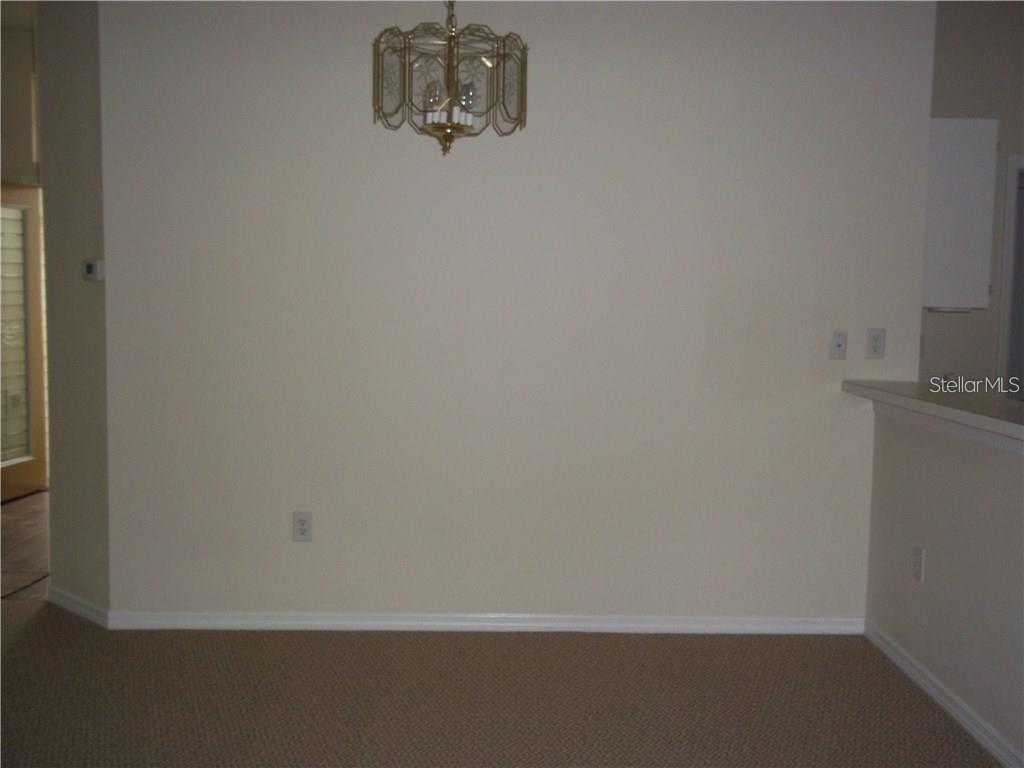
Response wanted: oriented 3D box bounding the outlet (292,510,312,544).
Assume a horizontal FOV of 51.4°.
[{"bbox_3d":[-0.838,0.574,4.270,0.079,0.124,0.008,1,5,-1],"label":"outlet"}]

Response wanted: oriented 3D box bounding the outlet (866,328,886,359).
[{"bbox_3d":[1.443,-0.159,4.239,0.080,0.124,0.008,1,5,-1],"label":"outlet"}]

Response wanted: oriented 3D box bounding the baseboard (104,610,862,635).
[{"bbox_3d":[-0.089,0.959,4.307,3.036,0.072,0.015,1,5,-1],"label":"baseboard"}]

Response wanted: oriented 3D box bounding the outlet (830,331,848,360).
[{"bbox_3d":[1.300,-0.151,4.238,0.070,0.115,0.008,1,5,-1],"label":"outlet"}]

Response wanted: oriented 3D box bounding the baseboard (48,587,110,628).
[{"bbox_3d":[-1.814,0.925,4.466,0.550,0.072,0.015,5,6,43],"label":"baseboard"}]

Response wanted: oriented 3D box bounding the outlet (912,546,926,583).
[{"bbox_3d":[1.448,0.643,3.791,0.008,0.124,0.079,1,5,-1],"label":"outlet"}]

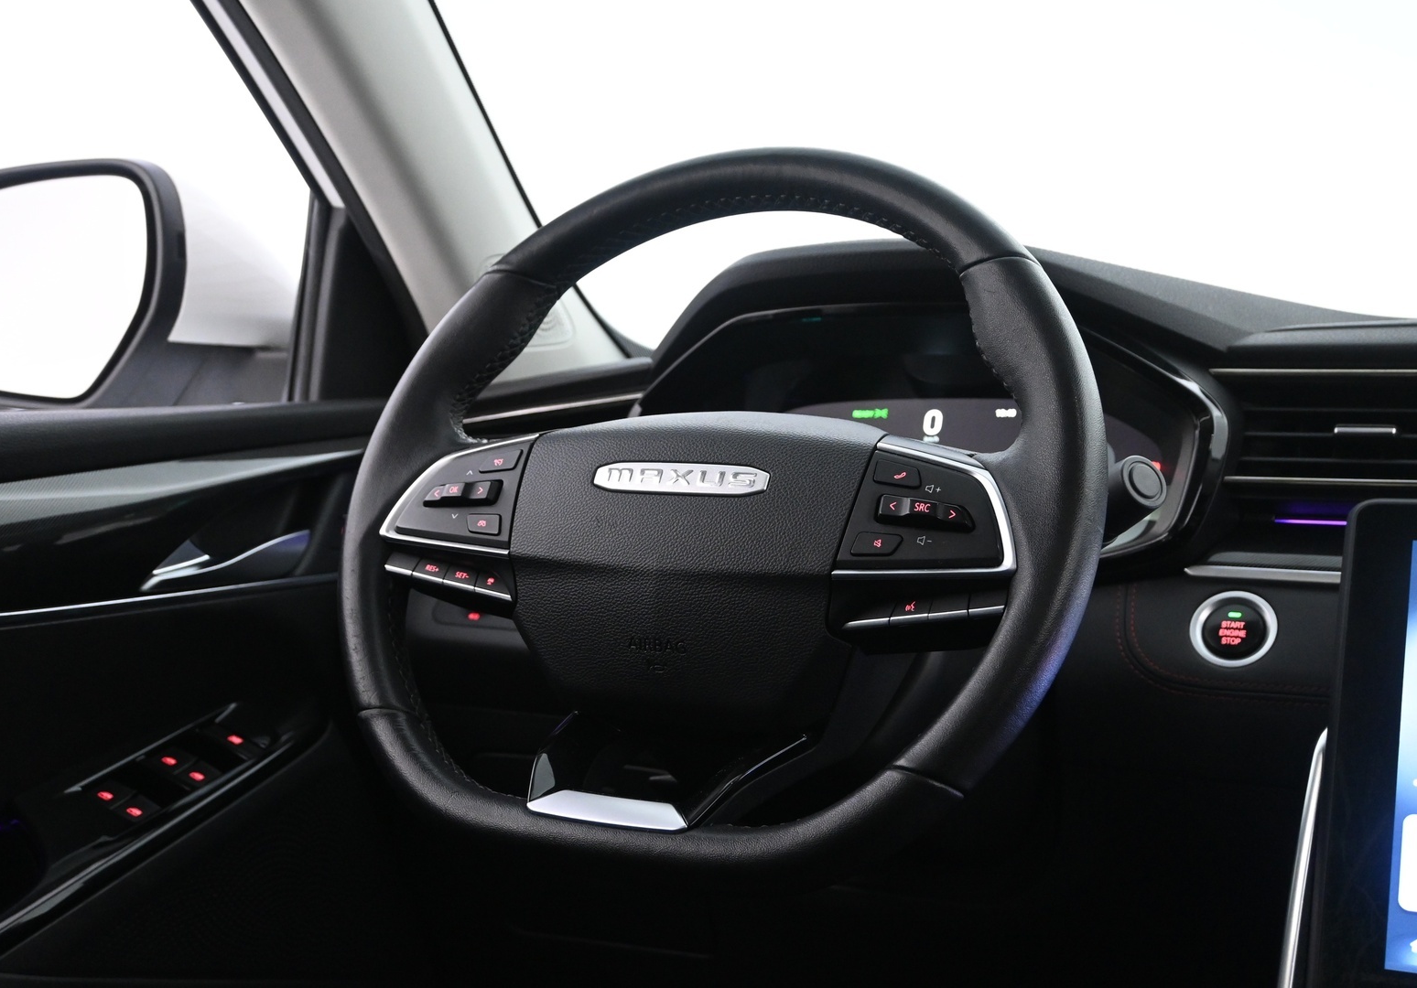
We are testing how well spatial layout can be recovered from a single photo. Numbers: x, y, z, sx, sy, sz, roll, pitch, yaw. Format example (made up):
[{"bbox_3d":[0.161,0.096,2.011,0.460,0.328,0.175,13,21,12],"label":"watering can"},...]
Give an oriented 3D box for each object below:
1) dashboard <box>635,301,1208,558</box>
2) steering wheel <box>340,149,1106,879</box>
[{"bbox_3d":[0.127,-0.044,1.016,0.366,0.153,0.091,2,-5,25],"label":"dashboard"},{"bbox_3d":[0.000,0.002,0.750,0.374,0.360,0.086,2,-22,25],"label":"steering wheel"}]

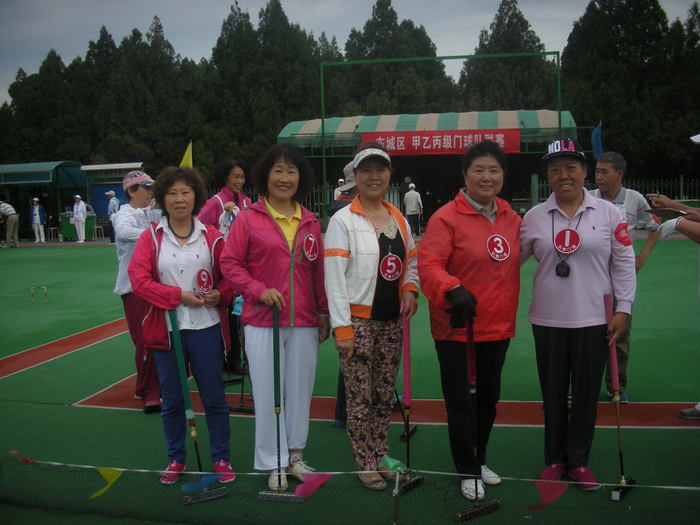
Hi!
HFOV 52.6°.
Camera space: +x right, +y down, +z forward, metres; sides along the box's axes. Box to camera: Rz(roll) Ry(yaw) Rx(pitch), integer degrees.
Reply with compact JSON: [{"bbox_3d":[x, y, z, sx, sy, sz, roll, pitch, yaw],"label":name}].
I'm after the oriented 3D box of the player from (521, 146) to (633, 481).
[{"bbox_3d":[1.055,0.236,3.297,0.540,1.602,0.340,0,6,19],"label":"player"}]

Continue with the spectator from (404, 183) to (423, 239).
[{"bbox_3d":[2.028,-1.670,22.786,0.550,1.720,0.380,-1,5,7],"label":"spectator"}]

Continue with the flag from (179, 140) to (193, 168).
[{"bbox_3d":[-5.561,-3.560,24.000,0.500,1.150,0.120,-1,5,6],"label":"flag"}]

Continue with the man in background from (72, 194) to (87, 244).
[{"bbox_3d":[-9.578,-1.539,24.923,0.500,1.680,0.360,1,6,24],"label":"man in background"}]

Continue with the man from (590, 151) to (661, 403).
[{"bbox_3d":[1.725,0.096,4.650,0.560,1.650,0.360,0,6,15],"label":"man"}]

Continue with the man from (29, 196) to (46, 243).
[{"bbox_3d":[-11.598,-1.582,26.224,0.520,1.648,0.320,-2,5,-9],"label":"man"}]

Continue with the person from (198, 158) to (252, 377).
[{"bbox_3d":[-0.960,0.035,5.474,0.360,1.648,0.470,3,7,41],"label":"person"}]

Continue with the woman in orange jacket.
[{"bbox_3d":[0.556,0.261,3.294,0.500,1.640,0.420,-2,5,-3],"label":"woman in orange jacket"}]

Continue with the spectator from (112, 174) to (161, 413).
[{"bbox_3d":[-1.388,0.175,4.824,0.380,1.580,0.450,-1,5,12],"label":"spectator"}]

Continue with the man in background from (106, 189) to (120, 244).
[{"bbox_3d":[-7.876,-1.501,23.421,0.320,1.716,0.460,-2,5,0],"label":"man in background"}]

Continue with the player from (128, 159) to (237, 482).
[{"bbox_3d":[-0.810,0.304,3.497,0.500,1.536,0.340,-2,5,-7],"label":"player"}]

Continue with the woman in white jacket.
[{"bbox_3d":[0.103,0.257,3.407,0.470,1.640,0.360,-3,6,-17],"label":"woman in white jacket"}]

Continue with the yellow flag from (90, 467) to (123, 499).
[{"bbox_3d":[-1.073,0.970,3.120,0.145,0.150,0.040,0,5,13],"label":"yellow flag"}]

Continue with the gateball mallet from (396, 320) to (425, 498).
[{"bbox_3d":[0.269,0.655,3.317,0.060,0.810,0.220,3,7,39],"label":"gateball mallet"}]

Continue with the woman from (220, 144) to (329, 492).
[{"bbox_3d":[-0.371,0.254,3.423,0.500,1.624,0.340,-3,6,-19],"label":"woman"}]

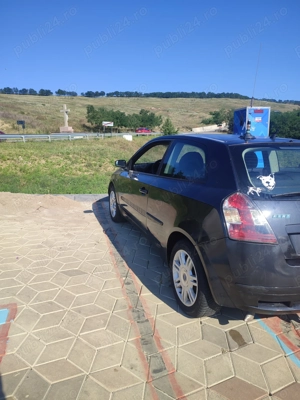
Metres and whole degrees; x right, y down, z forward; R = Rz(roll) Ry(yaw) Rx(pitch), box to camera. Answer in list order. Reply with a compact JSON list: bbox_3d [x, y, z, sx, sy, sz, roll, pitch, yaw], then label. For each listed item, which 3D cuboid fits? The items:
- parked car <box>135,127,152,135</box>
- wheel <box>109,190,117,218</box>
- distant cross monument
[{"bbox_3d":[-1.420,-15.709,63.500,1.750,1.500,4.200,7,14,26],"label":"parked car"},{"bbox_3d":[-0.532,0.069,4.553,0.190,0.440,0.440,-4,13,-20],"label":"wheel"},{"bbox_3d":[-16.979,-16.670,57.000,2.400,5.650,1.400,8,14,29],"label":"distant cross monument"}]

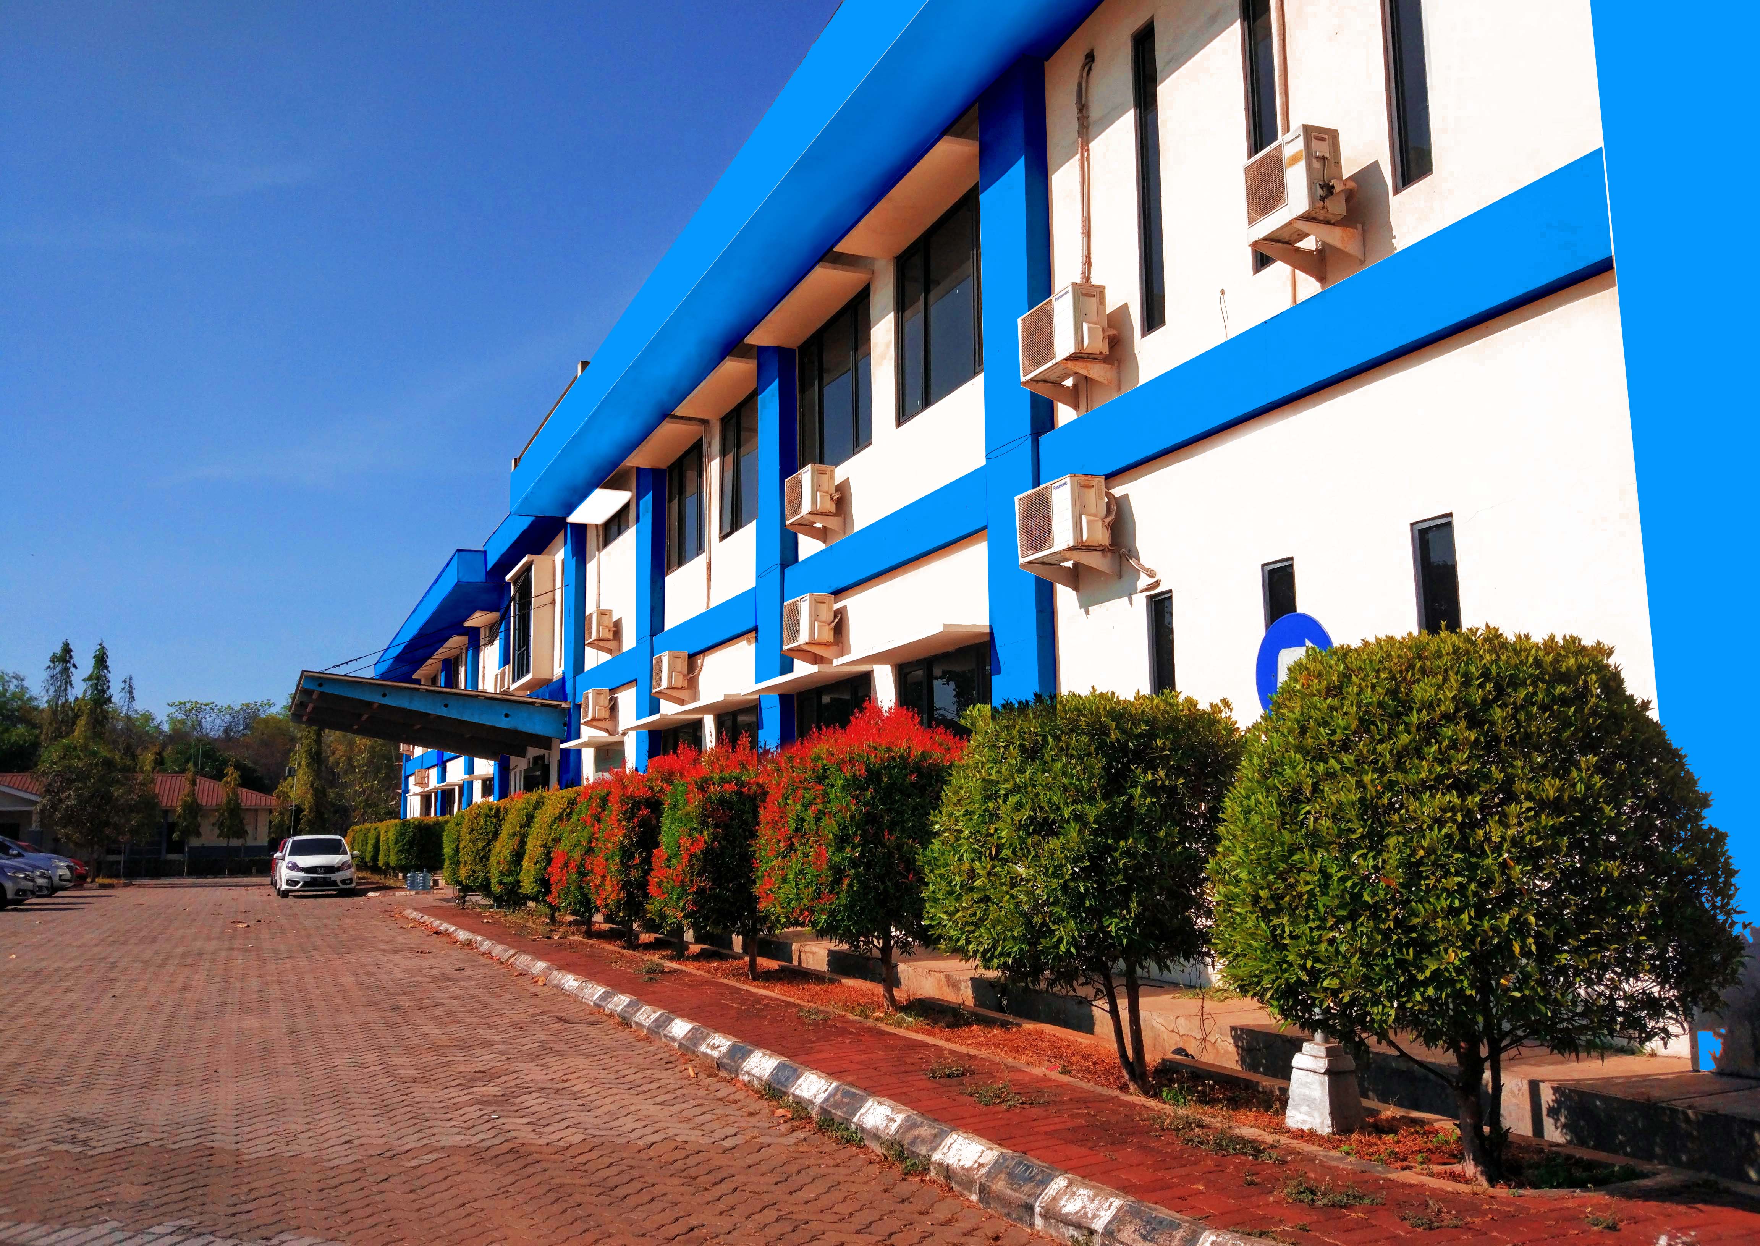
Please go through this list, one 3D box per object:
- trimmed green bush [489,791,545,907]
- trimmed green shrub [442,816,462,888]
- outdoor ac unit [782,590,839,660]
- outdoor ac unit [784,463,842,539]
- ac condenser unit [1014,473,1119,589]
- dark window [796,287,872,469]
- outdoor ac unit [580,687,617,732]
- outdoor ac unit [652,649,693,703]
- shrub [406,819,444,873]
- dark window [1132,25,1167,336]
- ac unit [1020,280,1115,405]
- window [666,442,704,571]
[{"bbox_3d":[-4.979,3.422,21.001,1.400,1.782,1.400,3,-9,-24],"label":"trimmed green bush"},{"bbox_3d":[-7.452,4.298,26.200,1.300,1.523,1.300,3,-9,-24],"label":"trimmed green shrub"},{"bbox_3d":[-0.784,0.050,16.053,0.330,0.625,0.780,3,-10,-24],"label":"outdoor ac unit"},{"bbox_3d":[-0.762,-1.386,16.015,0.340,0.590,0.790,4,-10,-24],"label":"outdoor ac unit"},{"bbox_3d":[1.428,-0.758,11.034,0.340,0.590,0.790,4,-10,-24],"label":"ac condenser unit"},{"bbox_3d":[-0.536,-2.649,16.366,0.100,1.796,2.184,3,-10,-24],"label":"dark window"},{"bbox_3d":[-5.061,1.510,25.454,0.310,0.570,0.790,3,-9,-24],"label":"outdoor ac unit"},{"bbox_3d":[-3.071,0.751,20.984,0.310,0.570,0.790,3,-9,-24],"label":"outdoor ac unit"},{"bbox_3d":[-10.437,5.408,32.985,1.500,1.720,1.500,3,-9,-24],"label":"shrub"},{"bbox_3d":[2.020,-3.345,10.678,0.100,2.408,0.276,3,-10,-24],"label":"dark window"},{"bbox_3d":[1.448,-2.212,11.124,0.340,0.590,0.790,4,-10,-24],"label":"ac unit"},{"bbox_3d":[-3.006,-1.773,21.971,0.120,1.820,1.980,4,-10,-24],"label":"window"}]

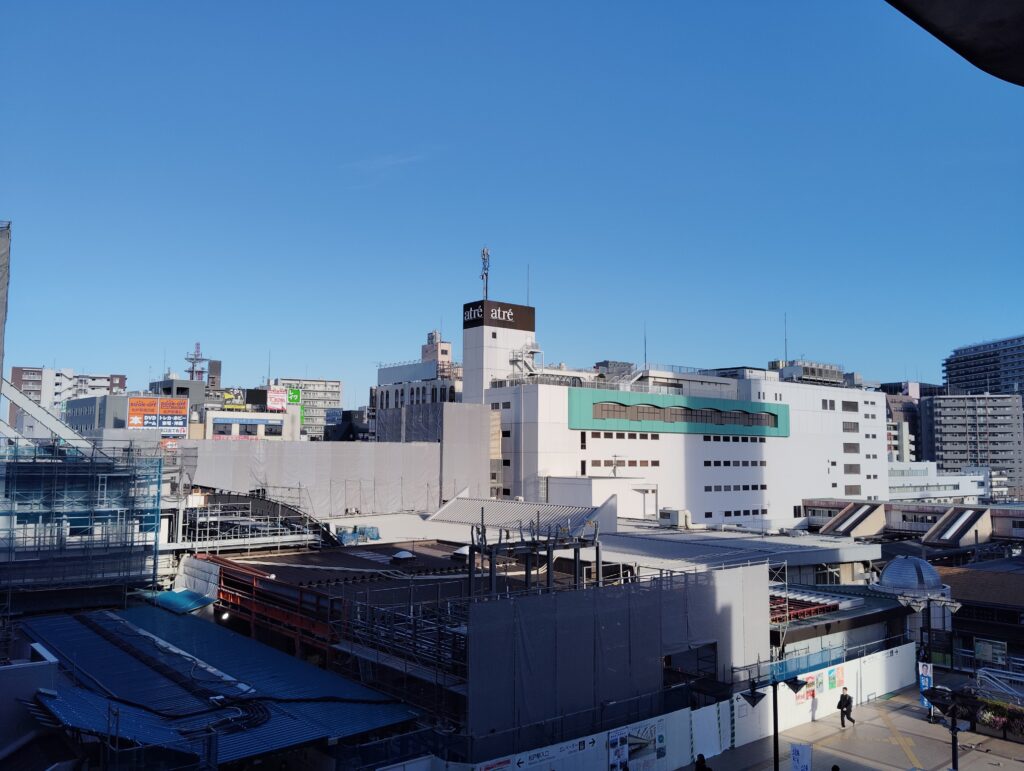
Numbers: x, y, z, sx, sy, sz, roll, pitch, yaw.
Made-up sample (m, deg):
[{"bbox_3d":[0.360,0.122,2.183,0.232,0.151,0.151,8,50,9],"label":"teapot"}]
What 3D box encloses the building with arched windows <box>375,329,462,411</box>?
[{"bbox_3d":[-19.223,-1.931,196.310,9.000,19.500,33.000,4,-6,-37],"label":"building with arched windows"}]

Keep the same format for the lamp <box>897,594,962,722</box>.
[{"bbox_3d":[17.212,11.266,34.333,2.300,5.050,2.300,4,-6,-39],"label":"lamp"}]

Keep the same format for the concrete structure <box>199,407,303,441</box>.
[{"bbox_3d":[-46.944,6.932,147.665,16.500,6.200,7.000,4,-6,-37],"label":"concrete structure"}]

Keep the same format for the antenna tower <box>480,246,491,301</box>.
[{"bbox_3d":[-4.019,-16.909,125.794,1.300,8.200,1.300,4,-6,-37],"label":"antenna tower"}]

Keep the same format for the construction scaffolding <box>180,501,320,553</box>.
[{"bbox_3d":[-15.570,8.571,50.073,8.300,3.100,1.600,4,-6,-37],"label":"construction scaffolding"}]

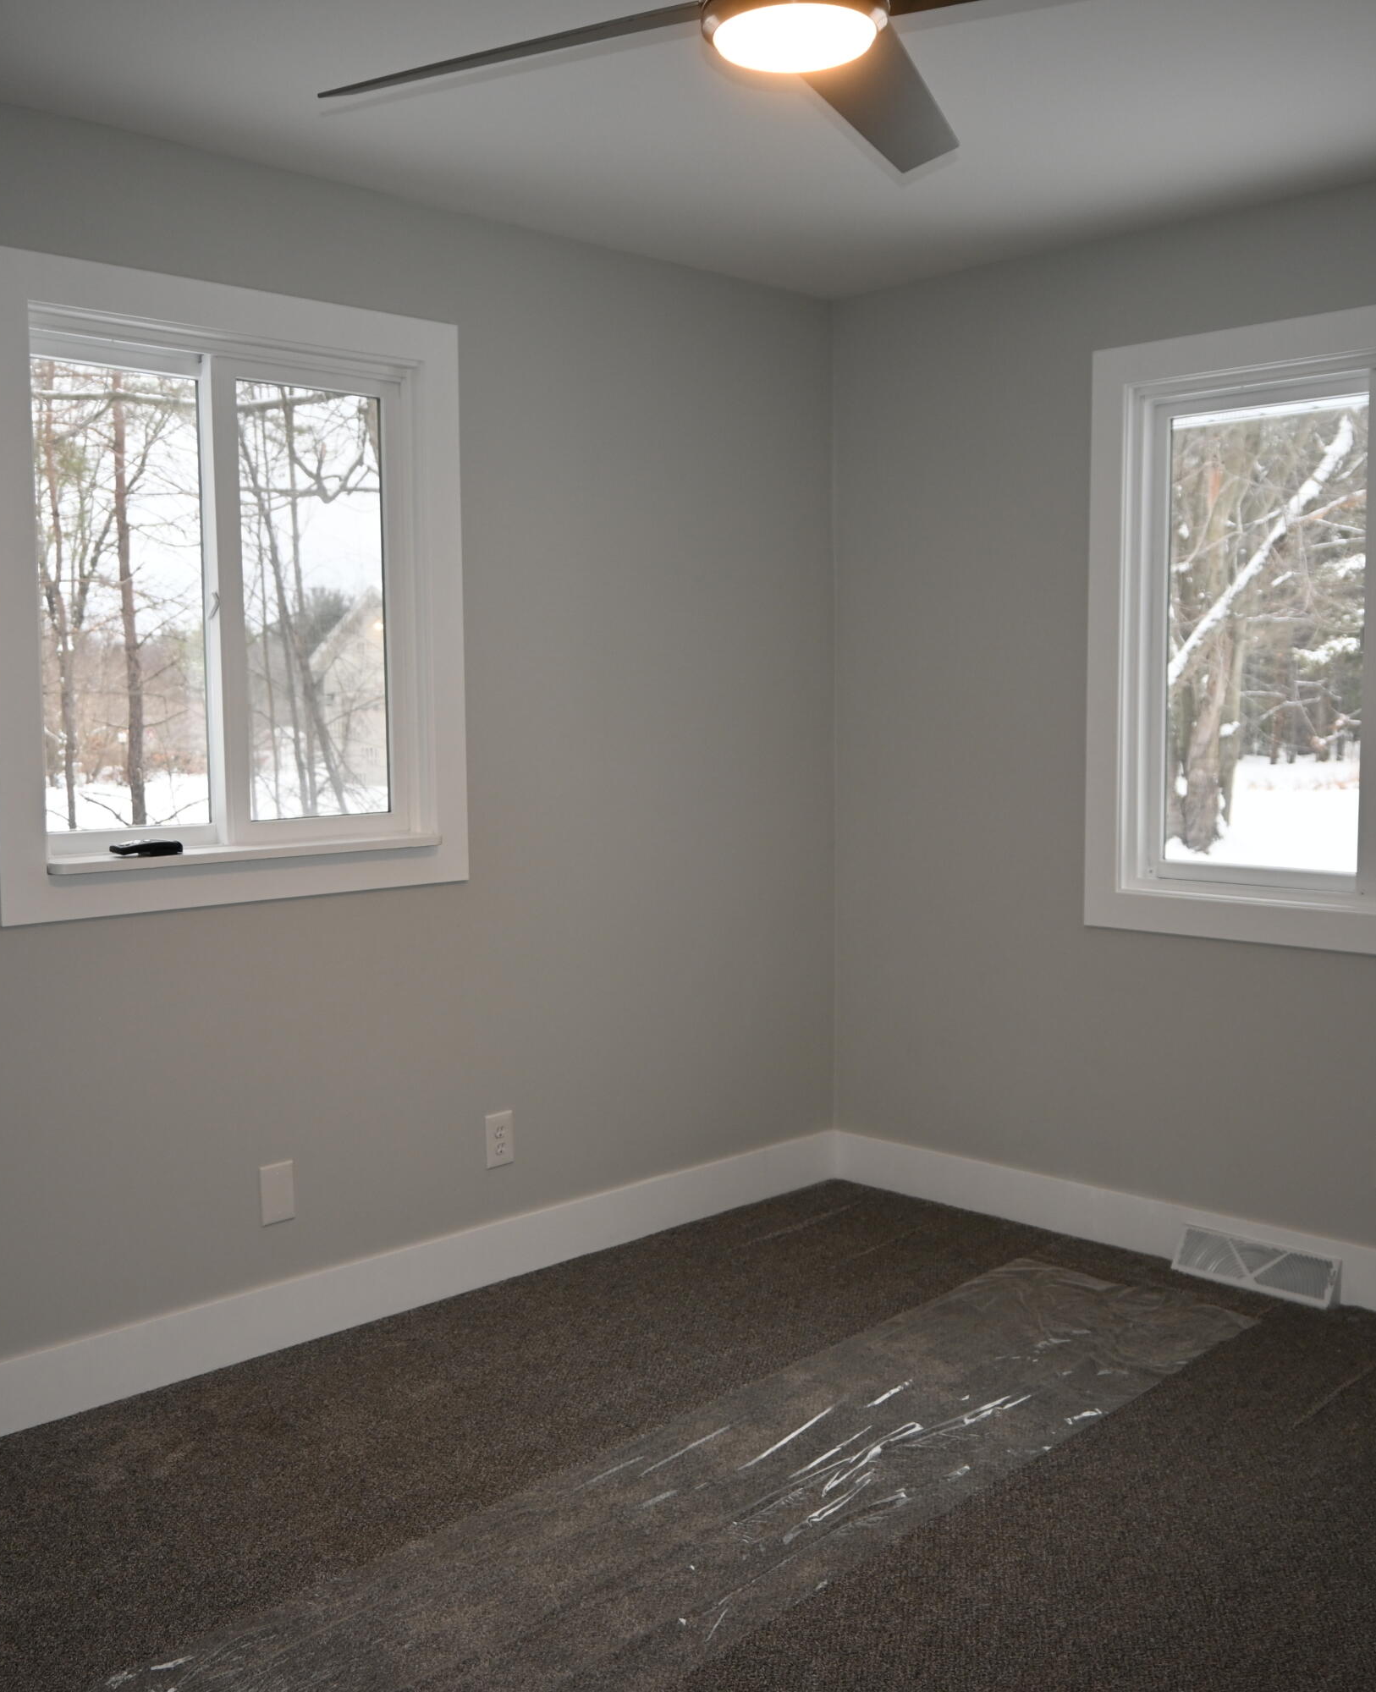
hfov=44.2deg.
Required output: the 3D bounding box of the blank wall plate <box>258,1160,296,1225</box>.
[{"bbox_3d":[-0.850,0.721,3.509,0.075,0.122,0.008,-5,7,-45],"label":"blank wall plate"}]

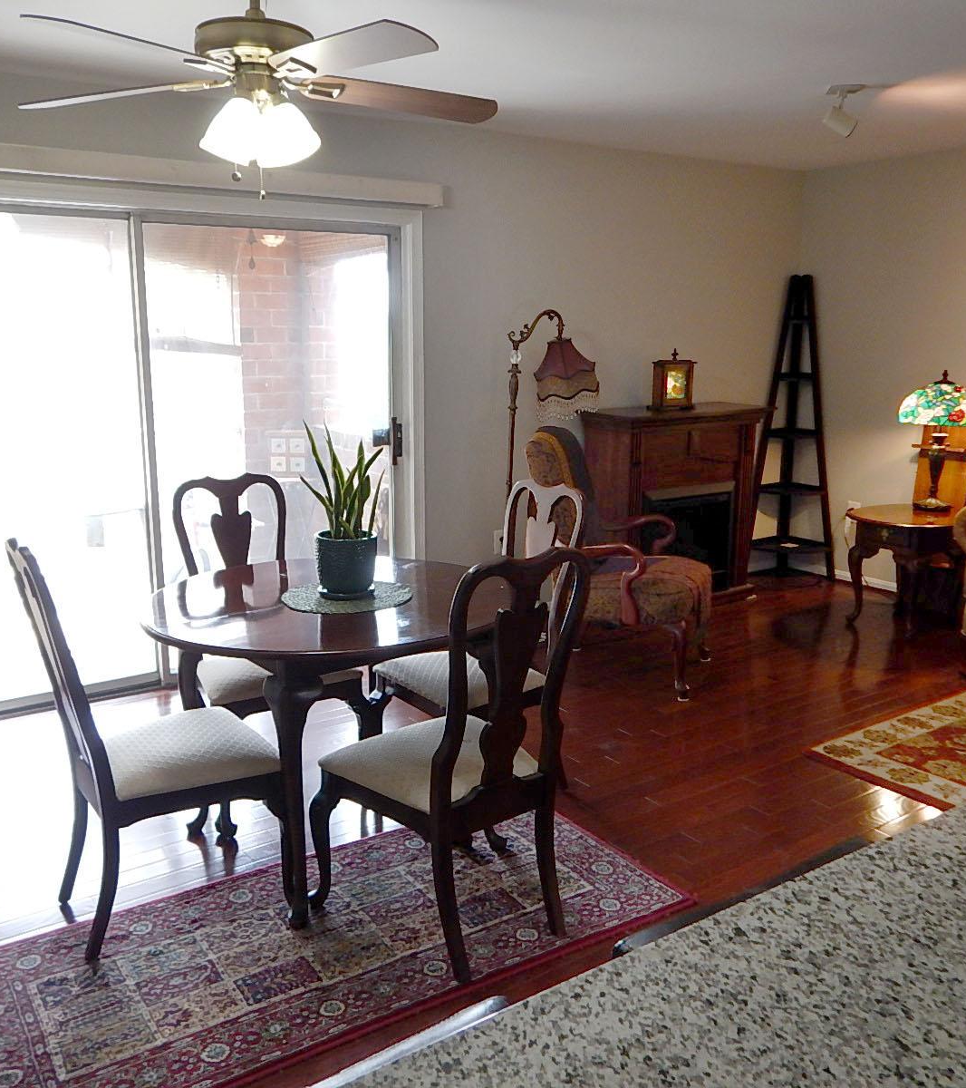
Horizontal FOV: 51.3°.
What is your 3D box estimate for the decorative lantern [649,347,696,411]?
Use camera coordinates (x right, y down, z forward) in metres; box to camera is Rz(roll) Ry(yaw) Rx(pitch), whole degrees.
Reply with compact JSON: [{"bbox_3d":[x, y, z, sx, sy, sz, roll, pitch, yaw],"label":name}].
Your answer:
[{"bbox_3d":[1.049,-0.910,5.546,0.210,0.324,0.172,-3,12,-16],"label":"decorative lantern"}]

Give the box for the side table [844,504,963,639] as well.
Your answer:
[{"bbox_3d":[2.289,0.132,5.372,0.740,0.585,0.600,-8,14,-33],"label":"side table"}]

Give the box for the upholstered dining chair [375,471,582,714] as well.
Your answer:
[{"bbox_3d":[-0.010,0.328,3.305,0.585,1.035,0.510,-9,15,-38],"label":"upholstered dining chair"}]

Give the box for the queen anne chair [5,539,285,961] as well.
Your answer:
[{"bbox_3d":[-0.862,0.465,2.633,0.585,1.035,0.510,-8,14,-33],"label":"queen anne chair"}]

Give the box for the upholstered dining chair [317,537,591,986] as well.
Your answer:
[{"bbox_3d":[-0.075,0.482,2.567,0.510,1.035,0.585,-9,15,-37],"label":"upholstered dining chair"}]

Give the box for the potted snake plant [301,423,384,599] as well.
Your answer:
[{"bbox_3d":[-0.396,-0.096,2.905,0.235,0.505,0.210,-8,14,-33],"label":"potted snake plant"}]

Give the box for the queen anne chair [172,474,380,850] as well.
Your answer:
[{"bbox_3d":[-0.727,0.317,3.344,0.510,1.035,0.585,-7,14,-32],"label":"queen anne chair"}]

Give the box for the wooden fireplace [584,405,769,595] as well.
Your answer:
[{"bbox_3d":[1.108,-0.182,5.588,1.160,1.105,0.410,-8,14,-33],"label":"wooden fireplace"}]

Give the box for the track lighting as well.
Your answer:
[{"bbox_3d":[1.442,-1.721,4.032,0.155,0.185,0.120,-8,14,-33],"label":"track lighting"}]

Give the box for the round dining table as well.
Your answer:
[{"bbox_3d":[-0.435,0.528,3.012,1.070,0.760,1.070,0,12,0],"label":"round dining table"}]

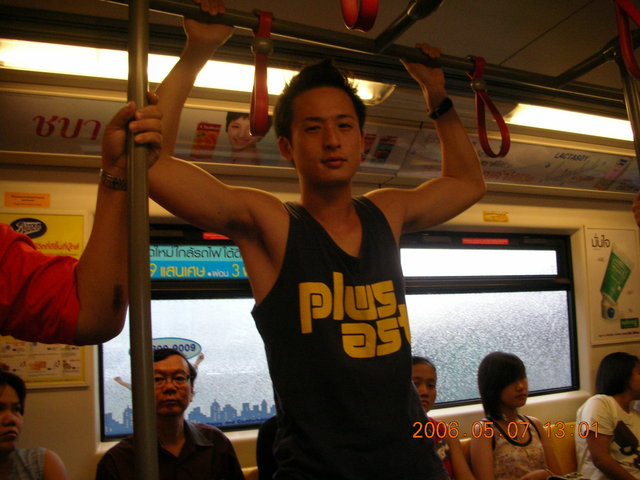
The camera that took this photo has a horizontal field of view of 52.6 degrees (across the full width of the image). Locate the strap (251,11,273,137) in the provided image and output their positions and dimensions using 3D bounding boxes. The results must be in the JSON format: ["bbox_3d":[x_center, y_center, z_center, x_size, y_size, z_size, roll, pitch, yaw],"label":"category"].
[{"bbox_3d":[-0.125,-0.368,1.403,0.048,0.285,0.085,5,-13,-18],"label":"strap"}]

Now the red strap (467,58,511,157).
[{"bbox_3d":[0.441,-0.360,1.679,0.042,0.275,0.092,0,-11,-28],"label":"red strap"}]

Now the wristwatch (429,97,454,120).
[{"bbox_3d":[0.304,-0.329,1.620,0.058,0.033,0.056,-30,0,-37],"label":"wristwatch"}]

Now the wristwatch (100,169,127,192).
[{"bbox_3d":[-0.382,-0.114,1.230,0.064,0.020,0.054,12,-6,-3],"label":"wristwatch"}]

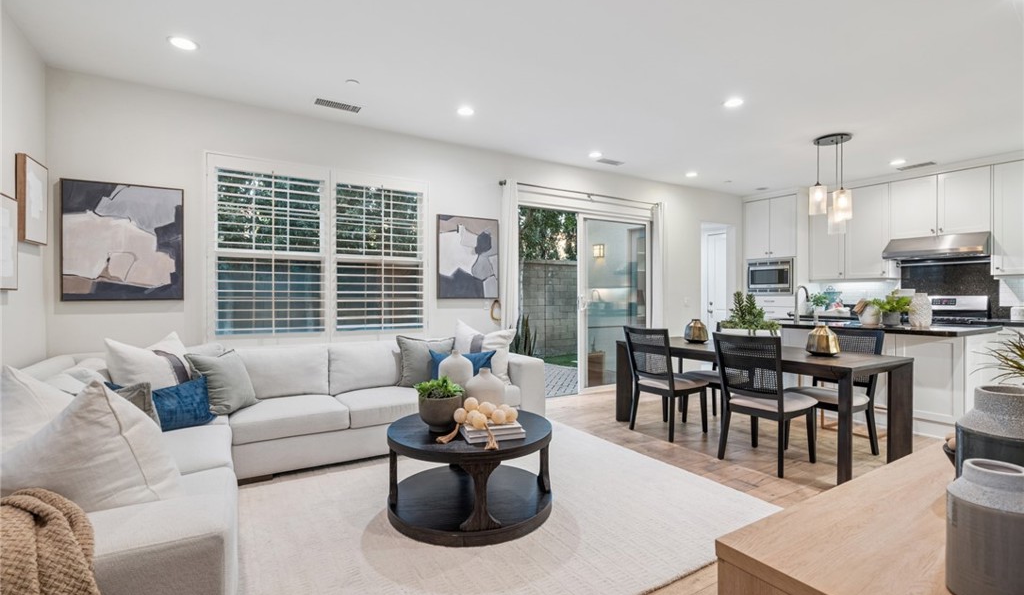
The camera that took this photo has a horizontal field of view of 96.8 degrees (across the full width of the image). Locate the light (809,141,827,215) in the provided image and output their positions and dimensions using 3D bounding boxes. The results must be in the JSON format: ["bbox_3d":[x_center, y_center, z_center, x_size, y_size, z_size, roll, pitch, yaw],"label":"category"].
[{"bbox_3d":[3.093,-1.193,4.588,0.140,0.735,0.140,0,0,-31],"label":"light"}]

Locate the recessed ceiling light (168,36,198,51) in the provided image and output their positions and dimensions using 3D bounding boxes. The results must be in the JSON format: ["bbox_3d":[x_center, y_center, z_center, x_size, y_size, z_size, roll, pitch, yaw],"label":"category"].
[{"bbox_3d":[-2.020,-1.552,2.800,0.162,0.030,0.162,0,0,0],"label":"recessed ceiling light"}]

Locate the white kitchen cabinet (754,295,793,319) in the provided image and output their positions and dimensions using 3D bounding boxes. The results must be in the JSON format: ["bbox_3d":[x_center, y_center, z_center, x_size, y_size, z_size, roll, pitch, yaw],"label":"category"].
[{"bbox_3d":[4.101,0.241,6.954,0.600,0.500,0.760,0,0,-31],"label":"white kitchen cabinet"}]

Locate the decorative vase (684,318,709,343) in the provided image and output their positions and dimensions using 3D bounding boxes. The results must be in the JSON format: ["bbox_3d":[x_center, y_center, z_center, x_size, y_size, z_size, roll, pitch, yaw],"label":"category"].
[{"bbox_3d":[1.716,0.318,4.229,0.205,0.215,0.205,0,0,-31],"label":"decorative vase"}]

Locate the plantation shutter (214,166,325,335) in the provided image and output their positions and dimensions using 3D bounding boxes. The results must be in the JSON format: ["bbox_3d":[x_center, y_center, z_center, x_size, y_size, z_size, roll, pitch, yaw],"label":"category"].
[{"bbox_3d":[-1.980,-0.371,3.774,0.820,1.360,0.080,0,0,-31],"label":"plantation shutter"}]

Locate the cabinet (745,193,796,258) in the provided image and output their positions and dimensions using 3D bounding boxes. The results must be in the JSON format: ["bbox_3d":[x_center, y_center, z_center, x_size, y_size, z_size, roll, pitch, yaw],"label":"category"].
[{"bbox_3d":[4.094,-1.039,6.944,0.580,0.910,0.775,0,0,-31],"label":"cabinet"}]

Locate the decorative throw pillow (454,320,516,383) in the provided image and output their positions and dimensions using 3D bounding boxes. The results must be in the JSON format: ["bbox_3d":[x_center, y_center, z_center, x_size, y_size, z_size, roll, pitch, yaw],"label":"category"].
[{"bbox_3d":[-0.240,0.485,4.120,0.540,0.540,0.180,0,-14,-6],"label":"decorative throw pillow"}]

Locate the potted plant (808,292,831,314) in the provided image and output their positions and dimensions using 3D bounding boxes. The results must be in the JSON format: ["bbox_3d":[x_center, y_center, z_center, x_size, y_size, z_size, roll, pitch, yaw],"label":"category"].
[{"bbox_3d":[4.400,0.069,6.500,0.230,0.295,0.230,0,0,-33],"label":"potted plant"}]

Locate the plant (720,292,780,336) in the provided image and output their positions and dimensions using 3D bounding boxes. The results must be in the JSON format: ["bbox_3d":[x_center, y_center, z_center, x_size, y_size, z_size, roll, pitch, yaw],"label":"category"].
[{"bbox_3d":[1.880,0.185,3.596,0.210,0.460,0.430,0,0,-31],"label":"plant"}]

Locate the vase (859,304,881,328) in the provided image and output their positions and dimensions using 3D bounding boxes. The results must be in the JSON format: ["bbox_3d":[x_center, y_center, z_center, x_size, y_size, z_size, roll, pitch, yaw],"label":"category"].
[{"bbox_3d":[3.356,0.162,4.265,0.165,0.210,0.165,0,0,-31],"label":"vase"}]

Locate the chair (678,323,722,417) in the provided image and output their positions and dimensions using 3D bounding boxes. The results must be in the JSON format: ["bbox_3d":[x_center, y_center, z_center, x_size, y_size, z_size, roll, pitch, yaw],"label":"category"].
[{"bbox_3d":[1.921,0.720,4.204,0.570,0.910,0.480,0,0,-31],"label":"chair"}]

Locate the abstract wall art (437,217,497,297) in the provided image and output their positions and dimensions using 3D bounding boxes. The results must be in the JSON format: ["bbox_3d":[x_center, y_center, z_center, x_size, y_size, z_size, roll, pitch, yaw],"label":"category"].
[{"bbox_3d":[-0.440,-0.405,4.670,0.675,0.835,0.045,0,0,-31],"label":"abstract wall art"}]

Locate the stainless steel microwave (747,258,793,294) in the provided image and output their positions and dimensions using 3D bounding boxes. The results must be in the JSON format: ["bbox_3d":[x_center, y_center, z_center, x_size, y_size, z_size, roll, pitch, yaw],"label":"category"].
[{"bbox_3d":[4.010,-0.295,6.860,0.440,0.540,0.660,0,0,-33],"label":"stainless steel microwave"}]

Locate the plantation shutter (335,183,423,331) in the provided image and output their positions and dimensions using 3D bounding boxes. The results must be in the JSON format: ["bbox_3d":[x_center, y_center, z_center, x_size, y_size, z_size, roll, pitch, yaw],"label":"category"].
[{"bbox_3d":[-1.207,-0.366,4.236,0.830,1.360,0.080,0,0,-31],"label":"plantation shutter"}]

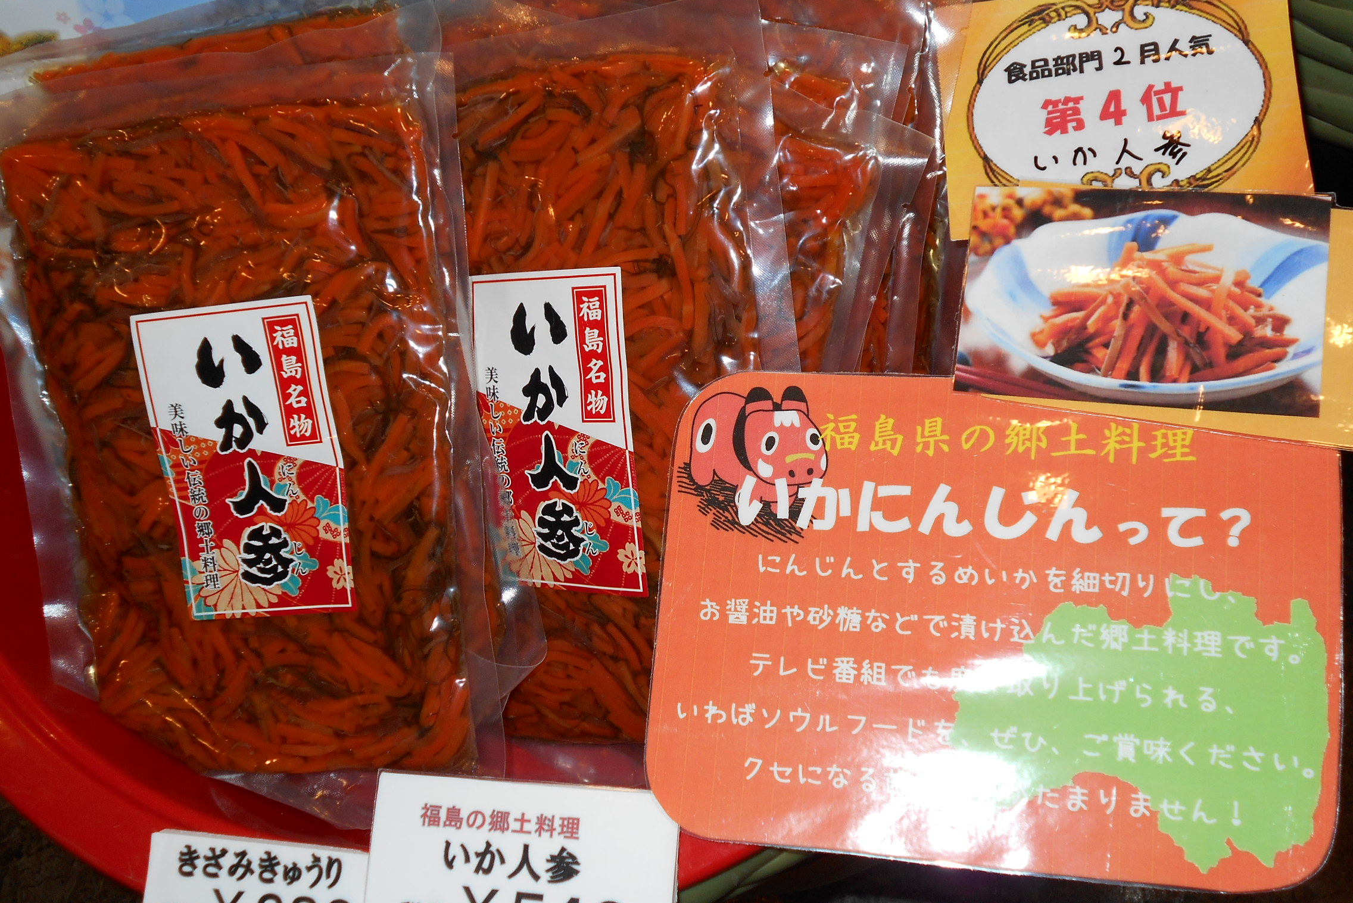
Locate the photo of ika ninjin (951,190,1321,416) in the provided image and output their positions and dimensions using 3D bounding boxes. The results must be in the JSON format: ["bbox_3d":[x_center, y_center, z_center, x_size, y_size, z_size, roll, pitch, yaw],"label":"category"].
[{"bbox_3d":[0.138,-0.046,0.432,0.103,0.004,0.067,5,77,16],"label":"photo of ika ninjin"}]

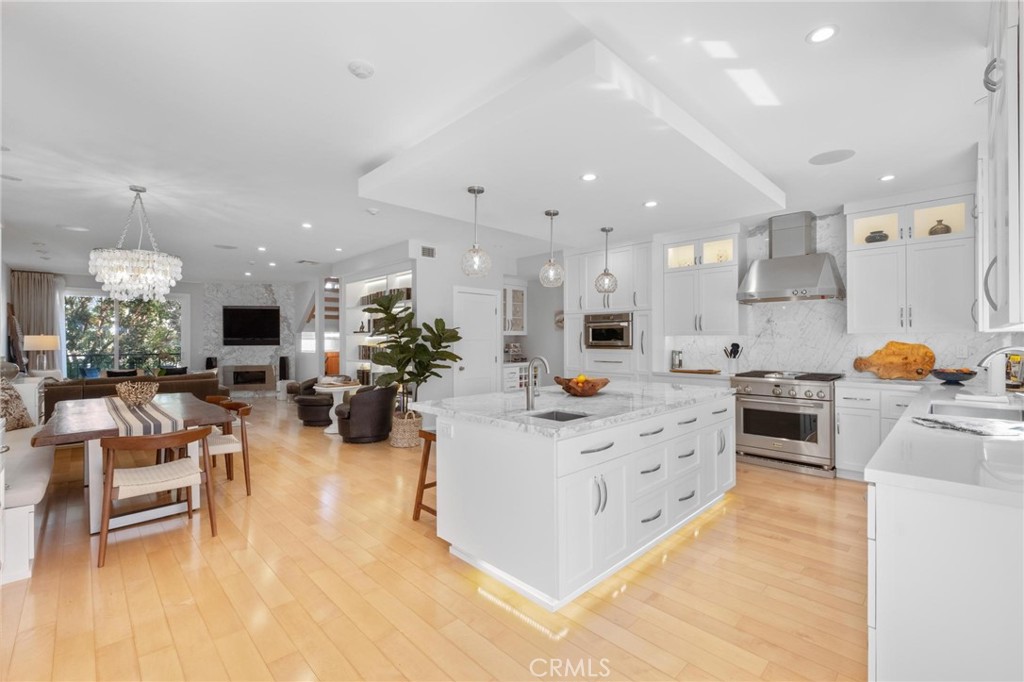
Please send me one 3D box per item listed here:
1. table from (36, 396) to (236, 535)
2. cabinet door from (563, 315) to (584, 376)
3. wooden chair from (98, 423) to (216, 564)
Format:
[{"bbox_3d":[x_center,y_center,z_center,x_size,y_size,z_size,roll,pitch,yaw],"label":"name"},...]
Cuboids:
[{"bbox_3d":[-3.135,0.942,3.561,1.000,0.760,2.120,0,0,-44],"label":"table"},{"bbox_3d":[0.917,0.036,6.265,0.360,0.850,0.040,0,0,45],"label":"cabinet door"},{"bbox_3d":[-2.349,0.934,2.803,0.530,0.755,0.590,0,0,45],"label":"wooden chair"}]

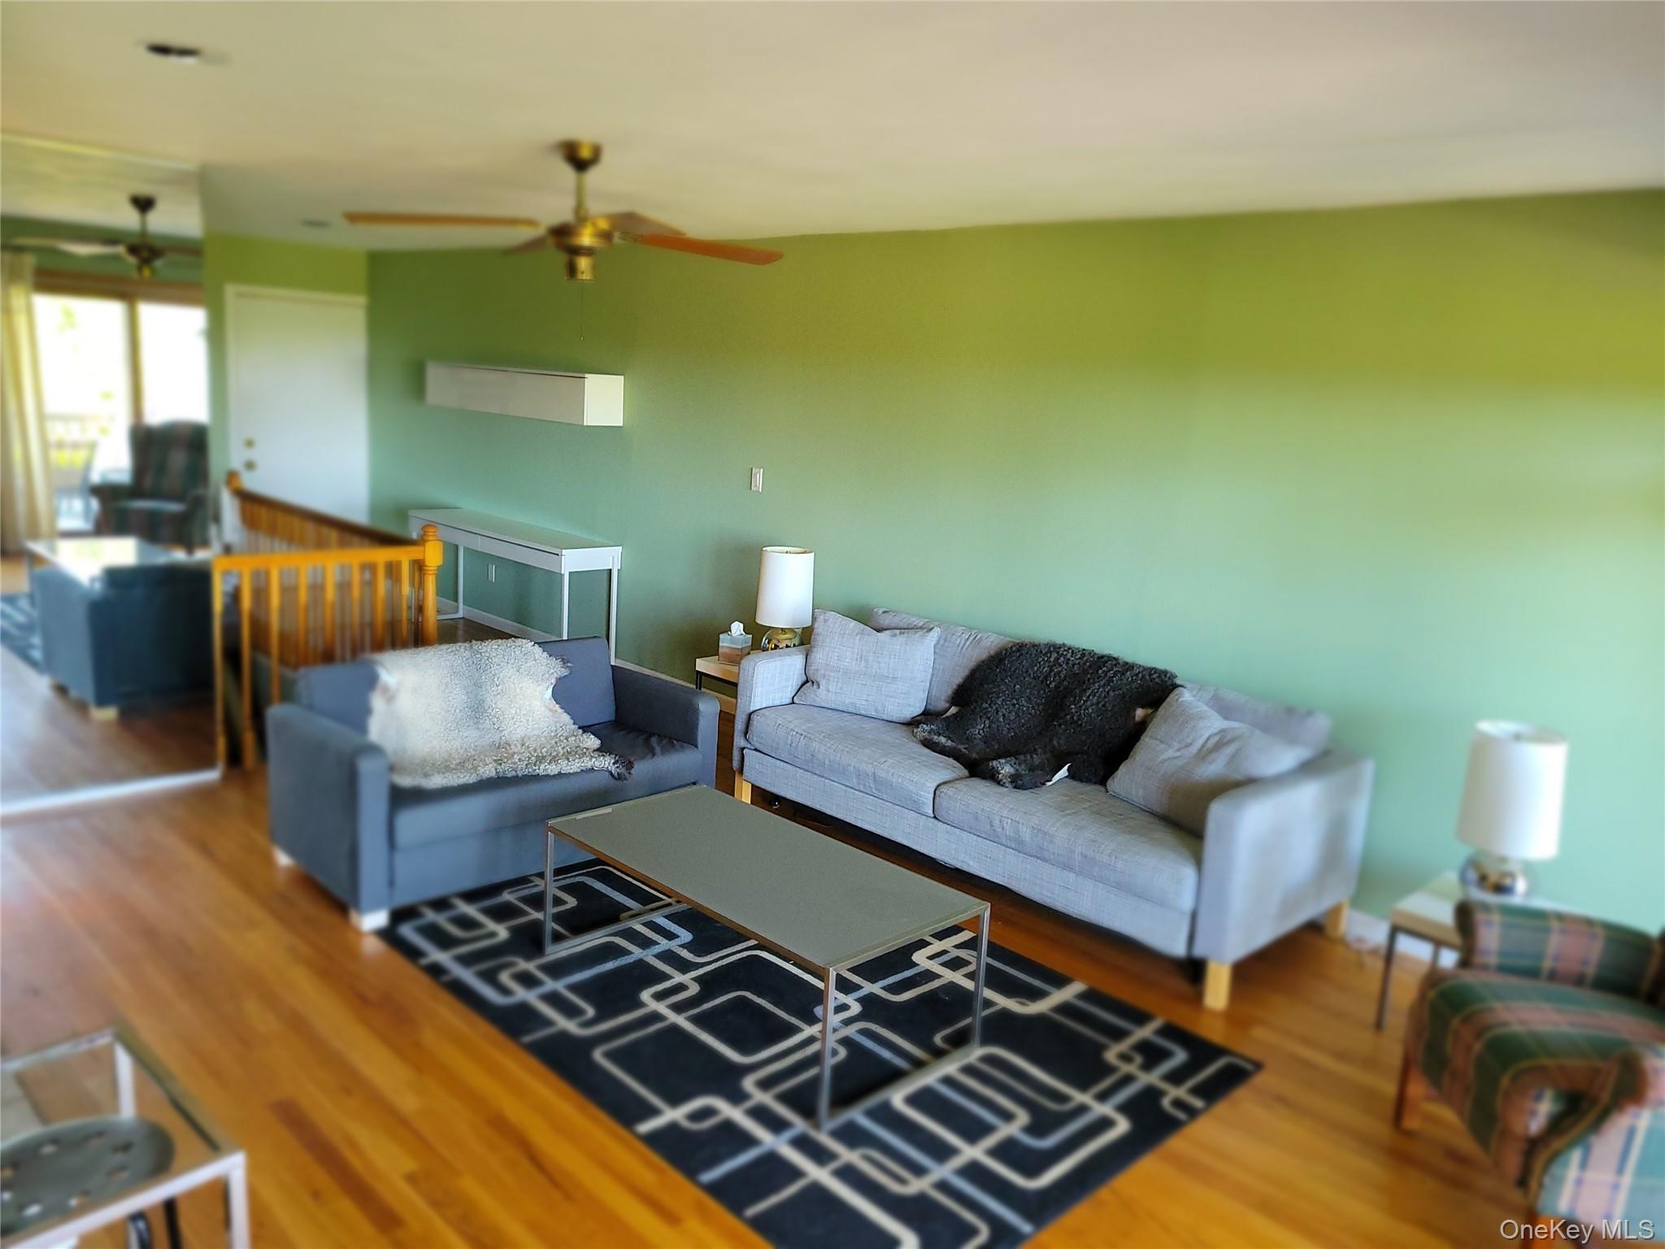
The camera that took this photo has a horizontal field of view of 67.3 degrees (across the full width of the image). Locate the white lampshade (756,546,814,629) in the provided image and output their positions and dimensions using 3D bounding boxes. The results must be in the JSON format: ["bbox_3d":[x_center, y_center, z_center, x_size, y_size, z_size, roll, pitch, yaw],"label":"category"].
[{"bbox_3d":[-0.217,-0.166,5.890,0.265,0.345,0.265,3,11,-1],"label":"white lampshade"}]

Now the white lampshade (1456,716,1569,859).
[{"bbox_3d":[1.967,0.478,3.614,0.262,0.345,0.262,14,15,43],"label":"white lampshade"}]

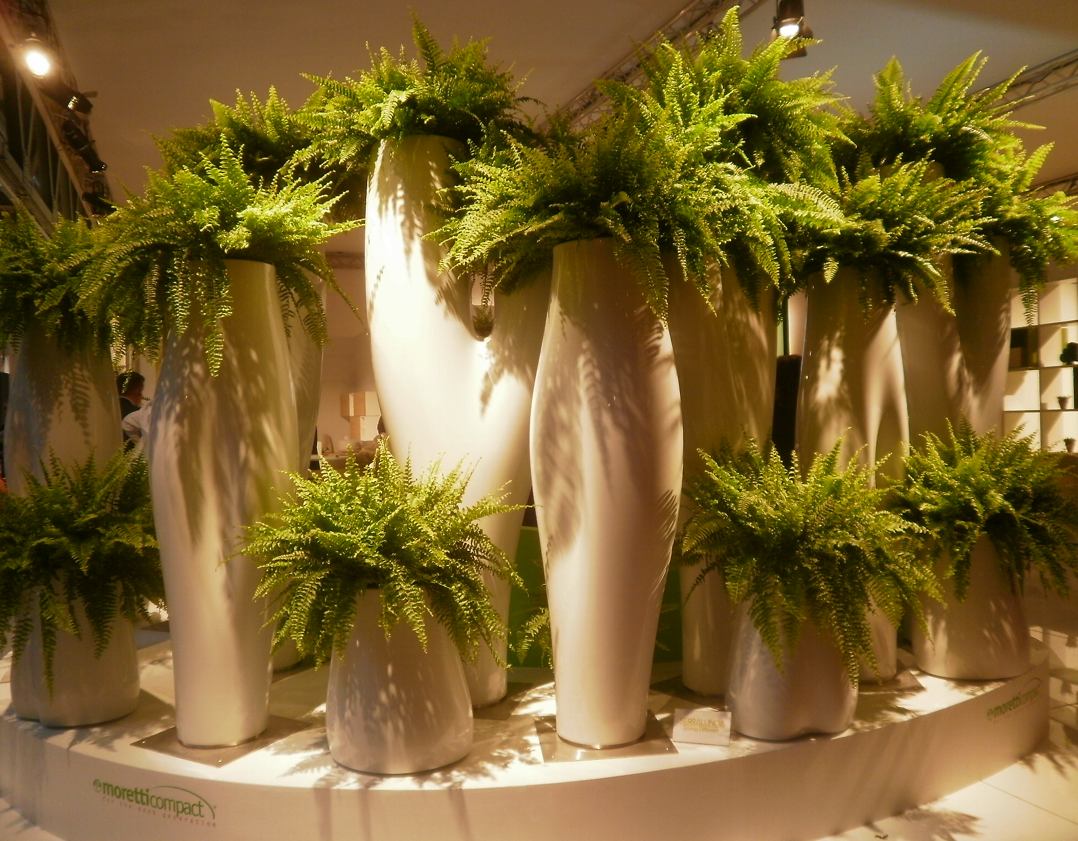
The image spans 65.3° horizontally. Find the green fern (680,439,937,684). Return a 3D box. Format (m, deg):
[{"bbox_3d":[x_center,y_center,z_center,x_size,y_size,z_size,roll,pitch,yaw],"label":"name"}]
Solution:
[{"bbox_3d":[0.880,0.420,2.750,0.800,0.720,0.780,0,0,18],"label":"green fern"}]

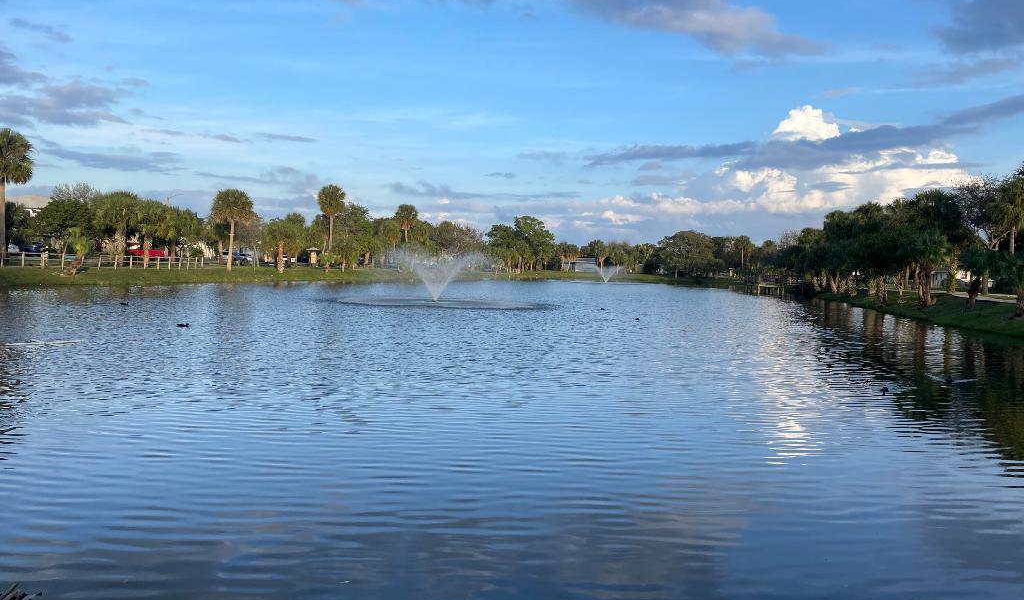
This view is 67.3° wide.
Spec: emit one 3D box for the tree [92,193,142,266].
[{"bbox_3d":[-35.225,-6.288,68.500,4.200,6.750,4.200,0,3,-27],"label":"tree"}]

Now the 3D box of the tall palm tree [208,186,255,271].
[{"bbox_3d":[-28.033,-6.983,77.000,4.300,8.260,4.300,1,2,-20],"label":"tall palm tree"}]

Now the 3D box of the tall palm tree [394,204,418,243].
[{"bbox_3d":[-16.110,-9.743,118.000,3.500,9.820,3.500,1,2,-8],"label":"tall palm tree"}]

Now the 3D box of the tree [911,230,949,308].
[{"bbox_3d":[24.457,-1.814,45.000,2.400,4.510,2.400,3,3,28],"label":"tree"}]

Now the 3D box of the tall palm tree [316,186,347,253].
[{"bbox_3d":[-23.599,-9.557,100.000,3.600,10.790,3.600,1,2,-13],"label":"tall palm tree"}]

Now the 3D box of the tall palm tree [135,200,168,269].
[{"bbox_3d":[-33.045,-6.027,70.500,3.300,6.190,3.300,0,3,-25],"label":"tall palm tree"}]

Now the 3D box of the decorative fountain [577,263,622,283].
[{"bbox_3d":[13.994,-4.278,123.000,7.300,3.120,7.300,2,2,6],"label":"decorative fountain"}]

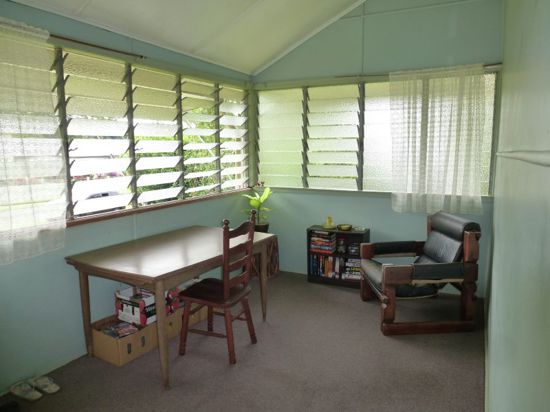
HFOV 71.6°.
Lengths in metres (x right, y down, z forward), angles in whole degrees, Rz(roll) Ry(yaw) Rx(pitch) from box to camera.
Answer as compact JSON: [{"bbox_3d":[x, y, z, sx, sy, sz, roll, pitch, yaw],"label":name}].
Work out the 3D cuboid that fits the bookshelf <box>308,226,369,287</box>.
[{"bbox_3d":[0.678,0.553,4.172,0.603,0.597,0.250,4,10,27],"label":"bookshelf"}]

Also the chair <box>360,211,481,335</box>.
[{"bbox_3d":[1.208,0.535,3.320,0.745,0.870,0.713,-1,8,-3],"label":"chair"}]

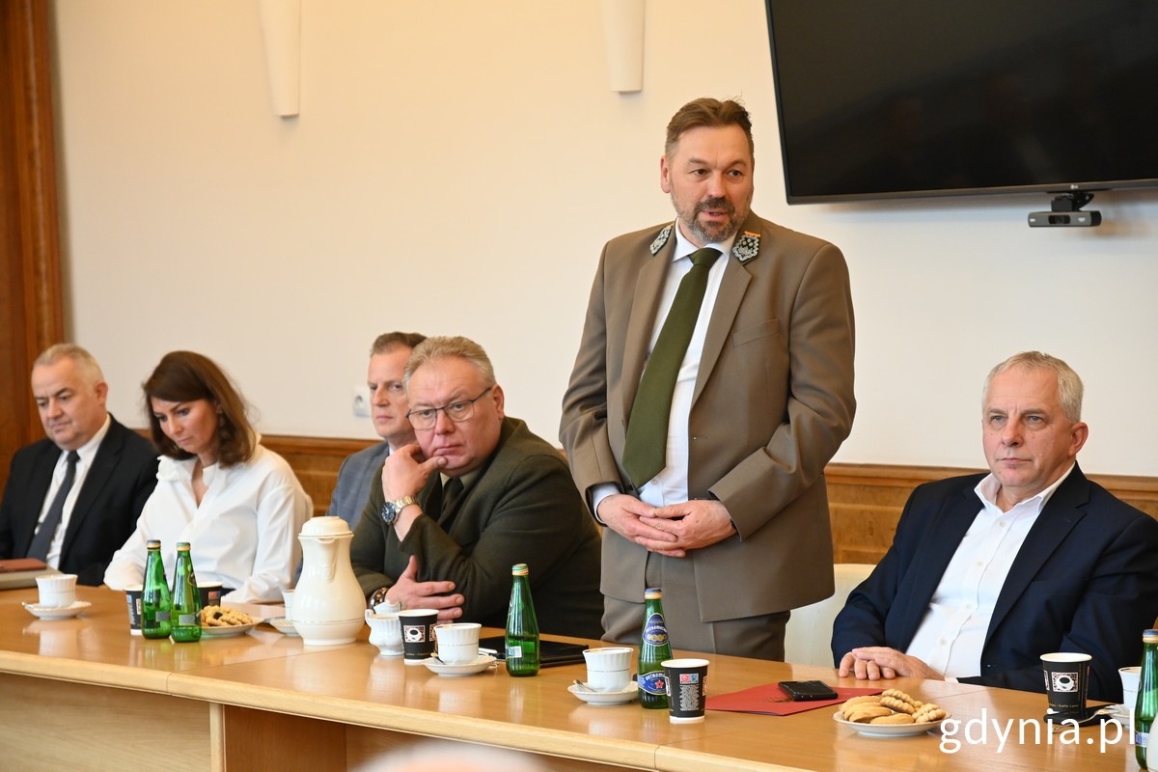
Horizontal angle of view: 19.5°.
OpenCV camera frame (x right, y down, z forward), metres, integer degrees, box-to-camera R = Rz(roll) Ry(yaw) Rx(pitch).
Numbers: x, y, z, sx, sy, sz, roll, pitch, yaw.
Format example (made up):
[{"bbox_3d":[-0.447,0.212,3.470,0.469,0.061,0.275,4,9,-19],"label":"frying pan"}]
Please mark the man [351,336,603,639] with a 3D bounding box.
[{"bbox_3d":[-0.200,0.557,6.910,0.570,1.300,0.720,0,3,33],"label":"man"}]

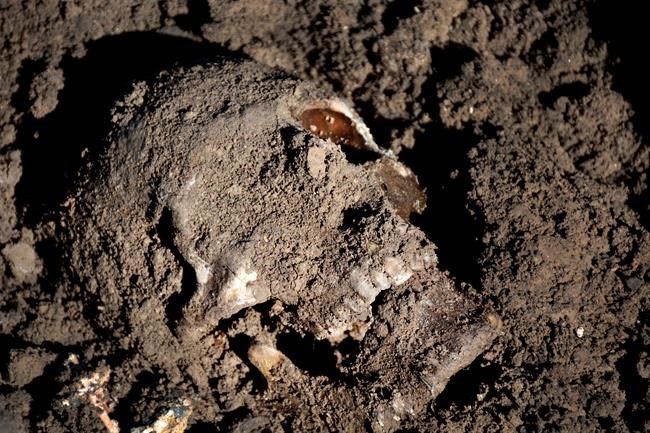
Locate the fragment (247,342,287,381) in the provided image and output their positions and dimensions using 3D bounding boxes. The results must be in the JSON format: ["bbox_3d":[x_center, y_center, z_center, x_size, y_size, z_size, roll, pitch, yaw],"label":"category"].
[{"bbox_3d":[-0.030,0.073,1.920,0.021,0.012,0.015,35,56,28],"label":"fragment"}]

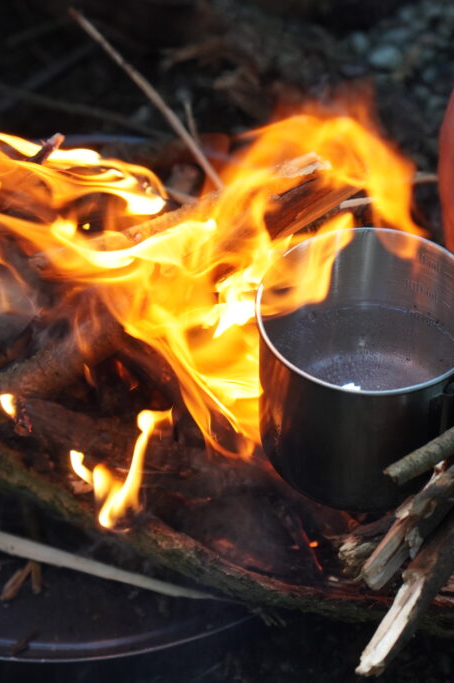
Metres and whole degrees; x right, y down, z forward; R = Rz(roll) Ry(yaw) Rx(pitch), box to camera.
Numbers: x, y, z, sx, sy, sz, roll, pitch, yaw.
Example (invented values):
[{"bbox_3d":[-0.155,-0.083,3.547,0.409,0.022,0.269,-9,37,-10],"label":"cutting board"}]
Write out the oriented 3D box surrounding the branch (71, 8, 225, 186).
[{"bbox_3d":[-0.034,-0.104,1.280,0.004,0.004,0.104,-34,78,-27],"label":"branch"}]

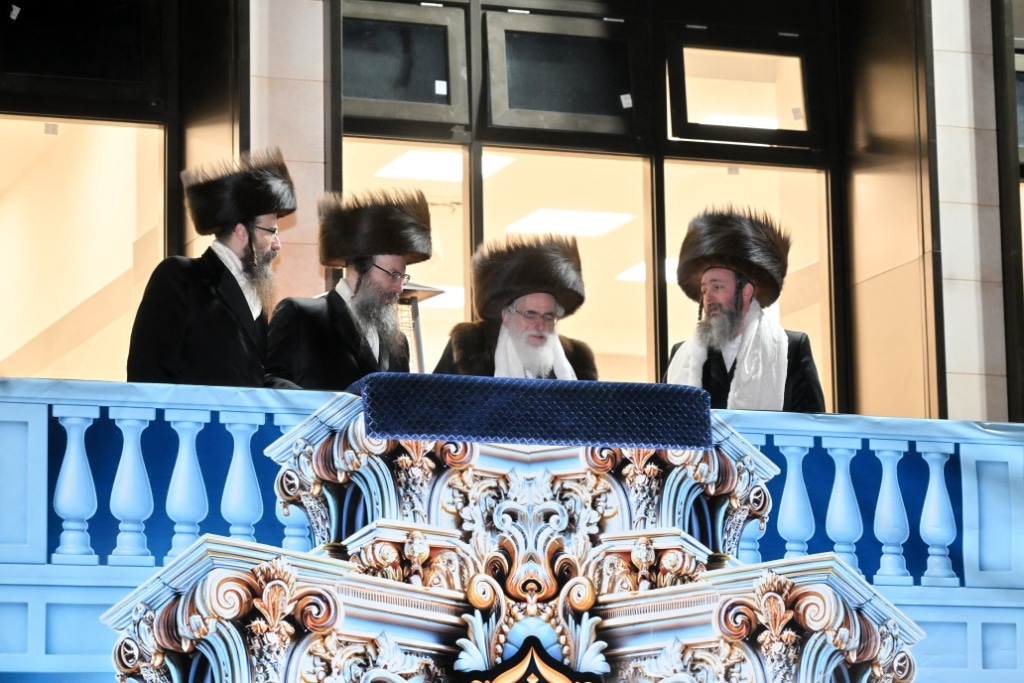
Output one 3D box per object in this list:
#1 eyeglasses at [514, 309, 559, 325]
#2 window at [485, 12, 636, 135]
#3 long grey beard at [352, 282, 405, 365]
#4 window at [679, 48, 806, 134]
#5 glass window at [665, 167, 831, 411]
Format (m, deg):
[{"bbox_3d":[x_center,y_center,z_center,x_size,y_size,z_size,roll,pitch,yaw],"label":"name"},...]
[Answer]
[{"bbox_3d":[0.071,-0.086,11.350,0.142,0.050,0.135,10,-1,-22],"label":"eyeglasses"},{"bbox_3d":[0.226,-1.073,13.751,0.672,0.468,0.060,3,-18,-21],"label":"window"},{"bbox_3d":[-0.429,-0.061,11.050,0.130,0.250,0.160,5,-6,31],"label":"long grey beard"},{"bbox_3d":[0.957,-1.036,14.026,0.555,0.334,0.050,3,-18,-21],"label":"window"},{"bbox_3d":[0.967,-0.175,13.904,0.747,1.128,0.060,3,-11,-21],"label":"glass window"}]

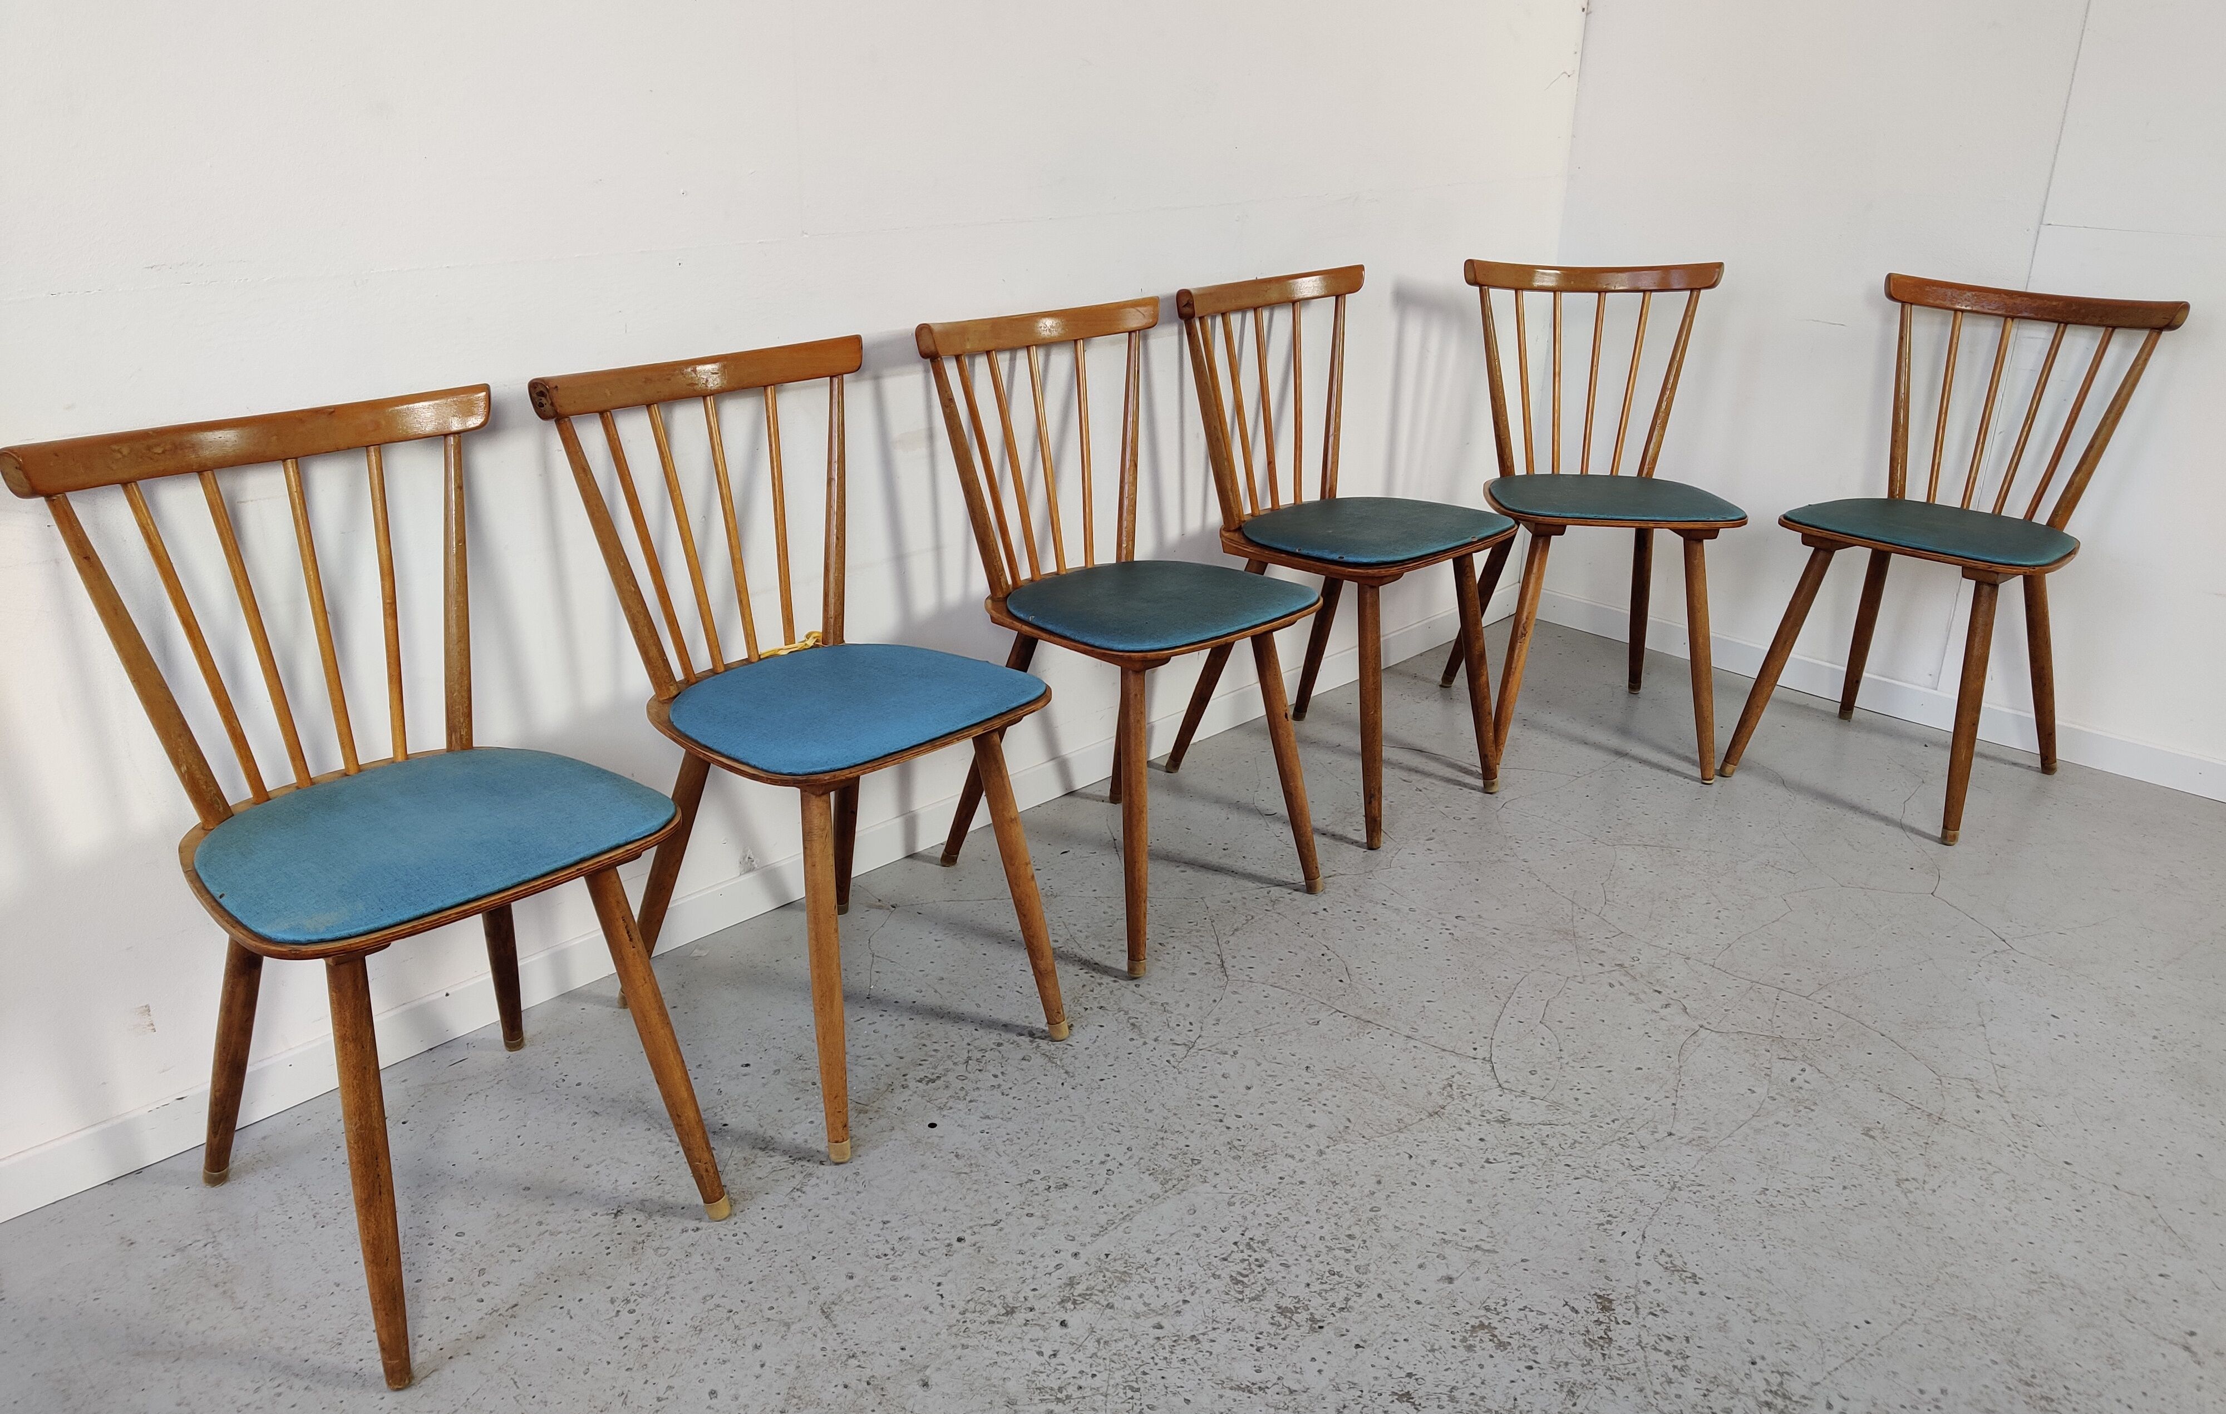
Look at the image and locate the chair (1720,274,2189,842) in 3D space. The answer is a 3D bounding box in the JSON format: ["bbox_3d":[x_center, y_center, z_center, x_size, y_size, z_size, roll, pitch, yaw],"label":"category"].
[{"bbox_3d":[1.344,-0.262,2.804,0.453,0.794,0.490,21,29,41],"label":"chair"}]

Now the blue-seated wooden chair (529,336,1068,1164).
[{"bbox_3d":[-0.348,0.011,2.015,0.490,0.794,0.453,20,28,39],"label":"blue-seated wooden chair"}]

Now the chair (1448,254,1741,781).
[{"bbox_3d":[0.820,-0.336,2.966,0.453,0.794,0.490,1,21,-2],"label":"chair"}]

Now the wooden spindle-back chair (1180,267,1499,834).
[{"bbox_3d":[0.355,-0.258,2.741,0.490,0.794,0.453,21,29,41],"label":"wooden spindle-back chair"}]

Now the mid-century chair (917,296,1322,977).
[{"bbox_3d":[0.009,-0.126,2.386,0.453,0.794,0.490,-18,29,-41],"label":"mid-century chair"}]

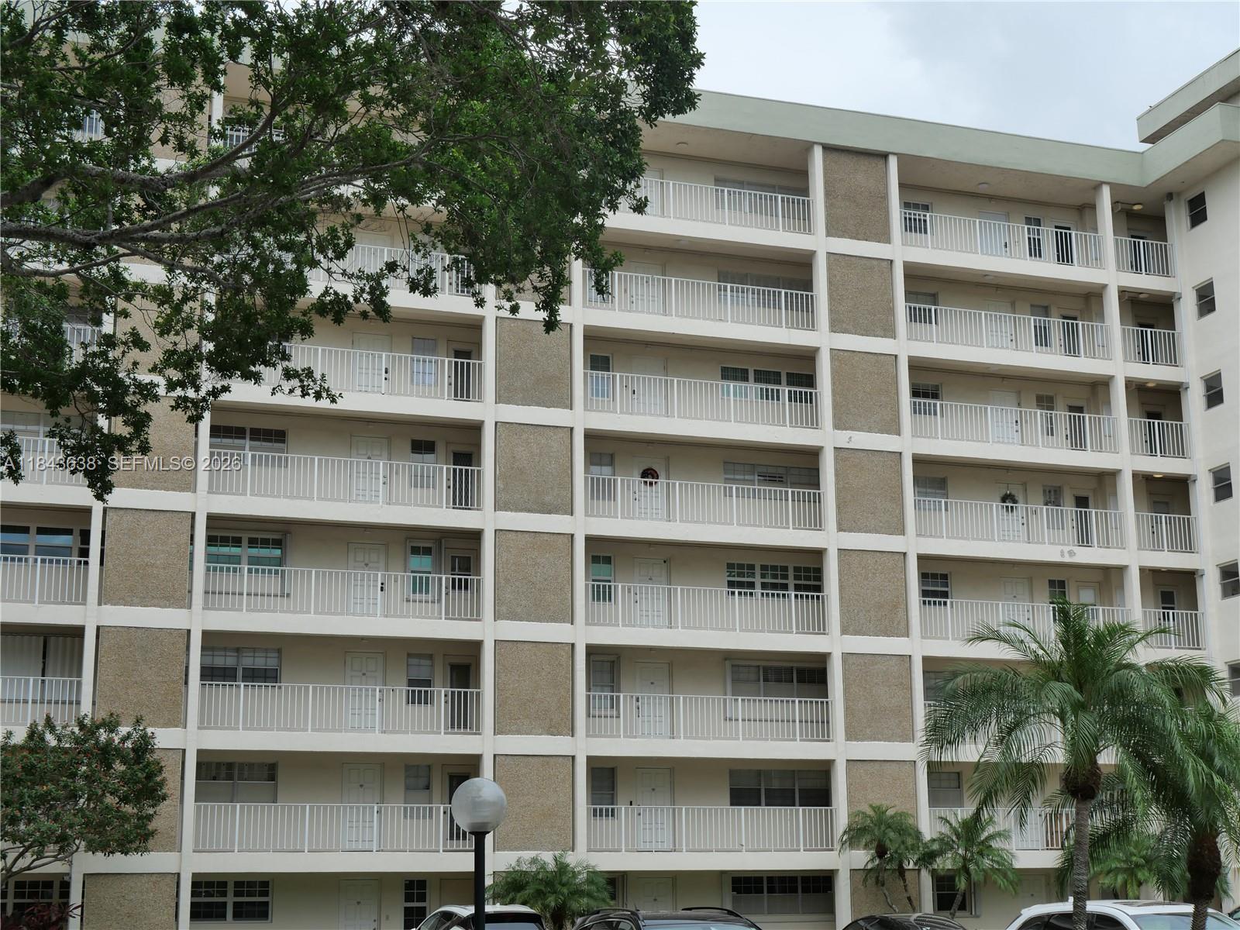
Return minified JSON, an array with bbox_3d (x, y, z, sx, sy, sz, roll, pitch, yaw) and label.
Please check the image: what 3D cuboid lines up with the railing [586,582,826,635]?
[{"bbox_3d":[2.219,3.558,44.008,6.424,1.054,0.080,4,-14,-19],"label":"railing"}]

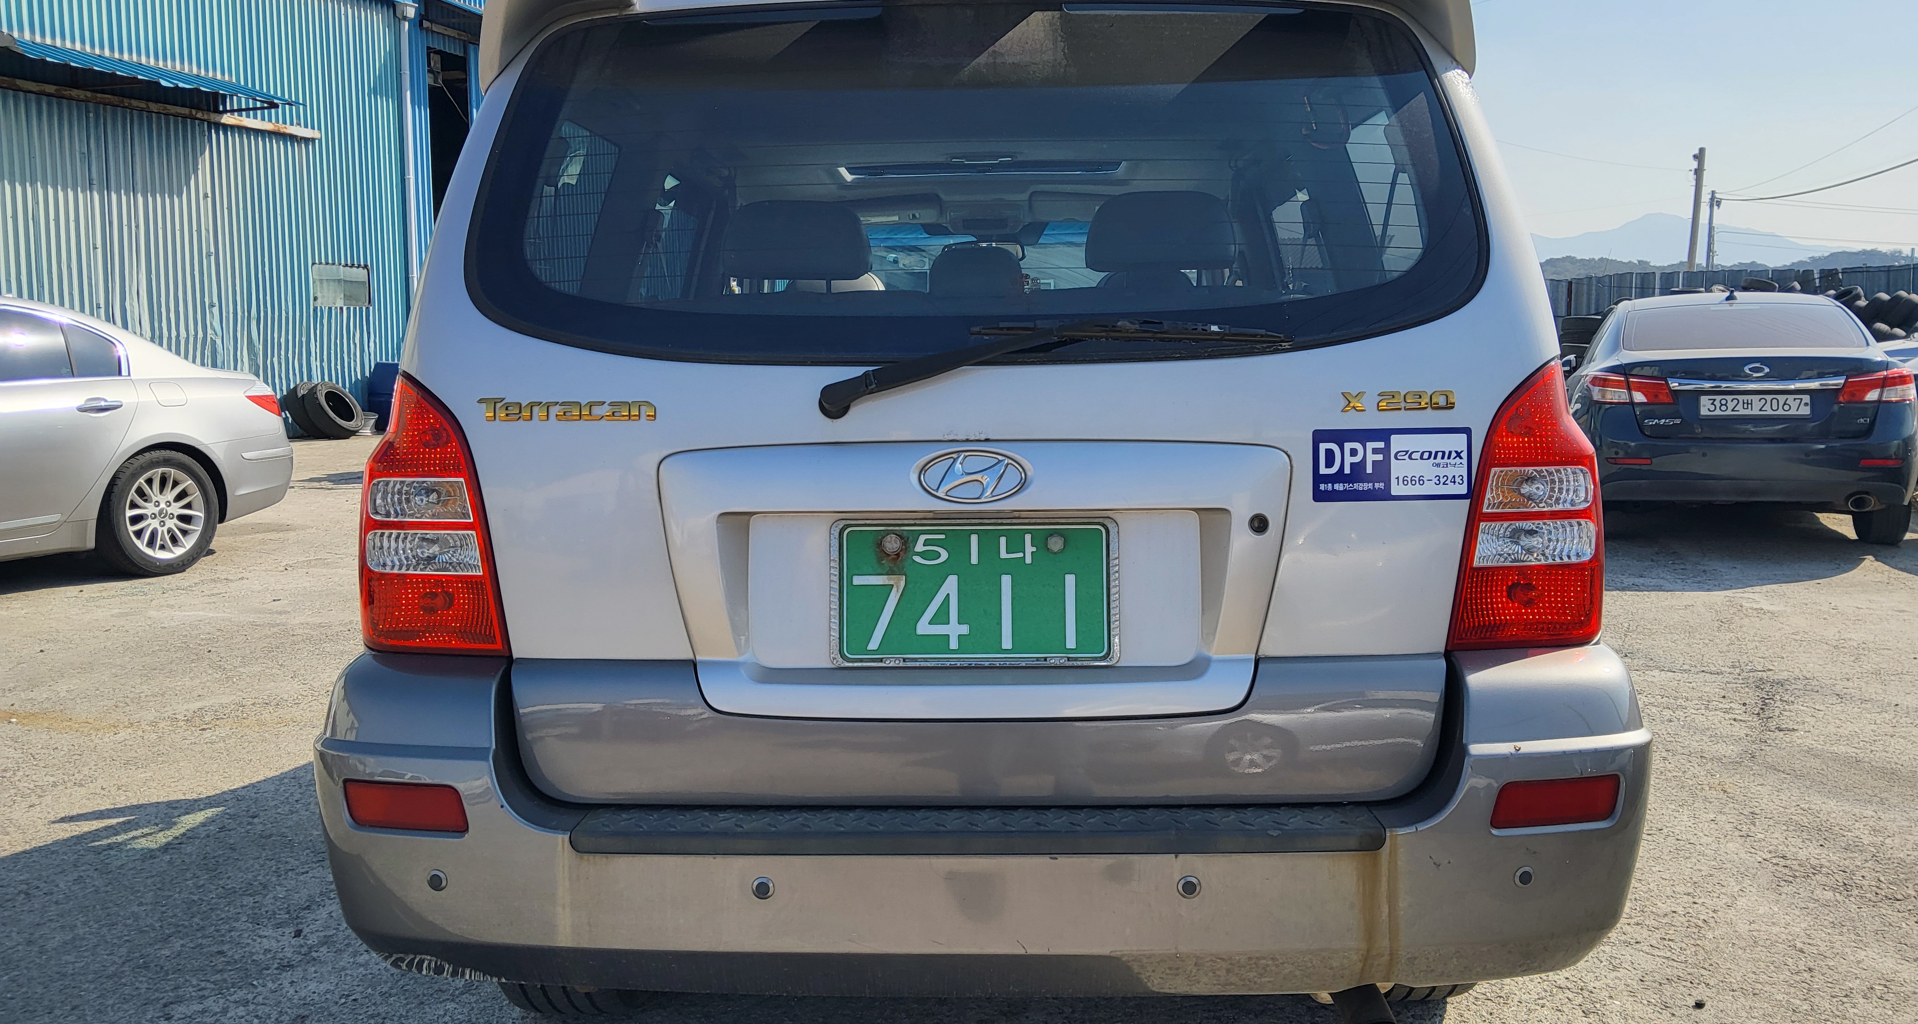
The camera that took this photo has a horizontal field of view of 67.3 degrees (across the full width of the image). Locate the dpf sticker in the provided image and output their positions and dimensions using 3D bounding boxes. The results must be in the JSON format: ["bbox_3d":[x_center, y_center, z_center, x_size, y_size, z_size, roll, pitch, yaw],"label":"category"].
[{"bbox_3d":[0.522,-0.057,1.737,0.197,0.091,0.004,-1,4,-4],"label":"dpf sticker"}]

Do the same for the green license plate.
[{"bbox_3d":[0.019,0.099,1.762,0.335,0.170,0.015,0,7,2],"label":"green license plate"}]

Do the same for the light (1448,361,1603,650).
[{"bbox_3d":[0.718,-0.015,1.835,0.224,0.352,0.170,0,7,2],"label":"light"}]

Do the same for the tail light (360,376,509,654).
[{"bbox_3d":[-0.681,-0.003,1.877,0.226,0.352,0.170,0,7,2],"label":"tail light"}]

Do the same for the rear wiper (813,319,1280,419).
[{"bbox_3d":[0.112,-0.168,1.710,0.570,0.120,0.065,0,-7,2],"label":"rear wiper"}]

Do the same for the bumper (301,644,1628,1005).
[{"bbox_3d":[0.019,0.365,1.891,1.770,0.370,0.450,0,7,2],"label":"bumper"}]

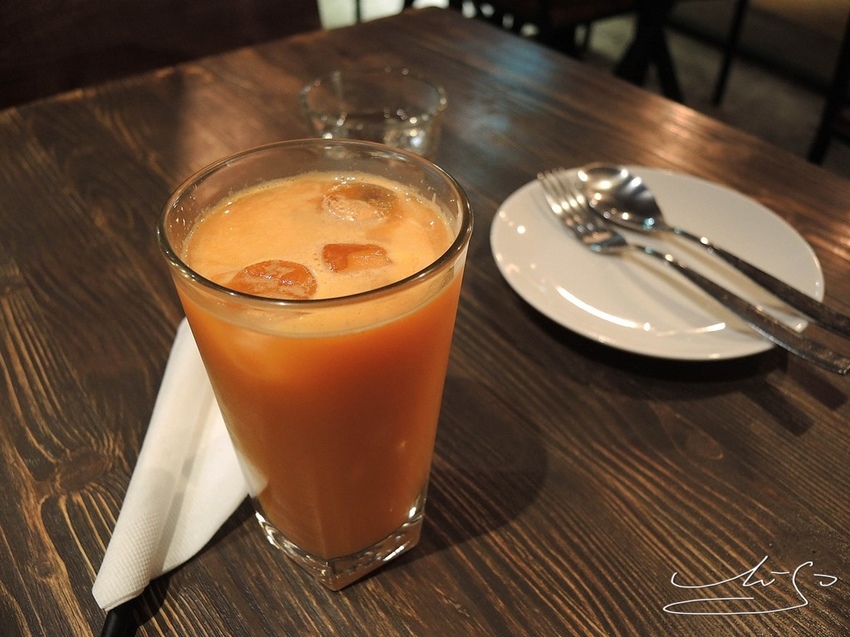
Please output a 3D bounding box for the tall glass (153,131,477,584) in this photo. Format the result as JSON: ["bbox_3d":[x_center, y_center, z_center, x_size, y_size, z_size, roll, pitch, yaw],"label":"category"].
[{"bbox_3d":[-0.031,0.026,0.239,0.084,0.149,0.084,1,42,-1],"label":"tall glass"}]

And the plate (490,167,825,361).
[{"bbox_3d":[0.133,-0.035,0.410,0.188,0.021,0.188,1,42,-1],"label":"plate"}]

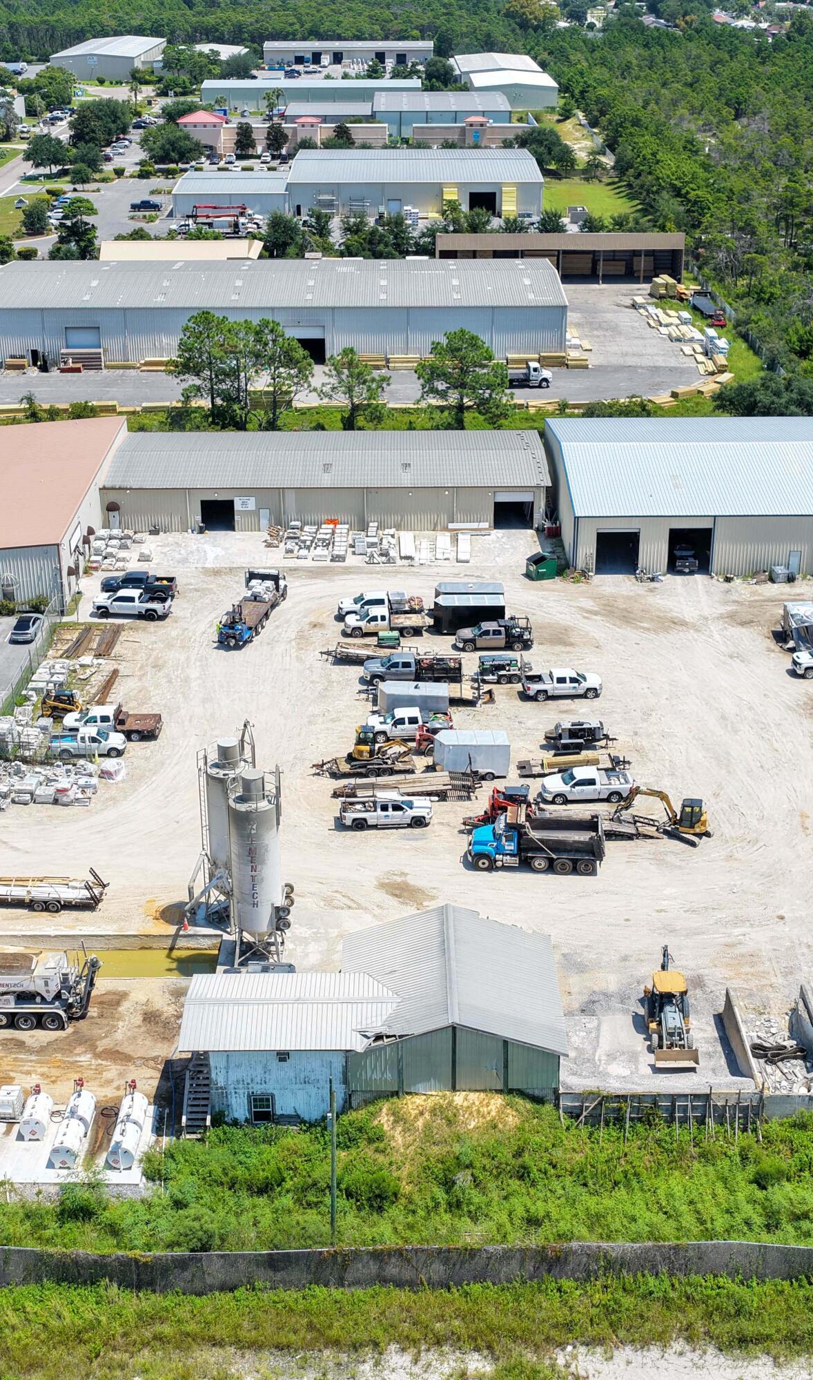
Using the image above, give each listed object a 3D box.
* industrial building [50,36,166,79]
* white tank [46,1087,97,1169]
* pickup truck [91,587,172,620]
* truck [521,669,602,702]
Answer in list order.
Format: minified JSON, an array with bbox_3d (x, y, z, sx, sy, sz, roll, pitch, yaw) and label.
[{"bbox_3d":[-97.530,-210.695,535.719,26.400,7.700,70.000,0,26,0],"label":"industrial building"},{"bbox_3d":[-15.471,20.457,75.141,1.250,1.380,3.800,1,26,2],"label":"white tank"},{"bbox_3d":[-22.250,-7.092,131.421,6.250,1.980,2.050,4,26,8],"label":"pickup truck"},{"bbox_3d":[11.282,-0.506,116.922,5.850,1.880,2.000,-3,26,-5],"label":"truck"}]

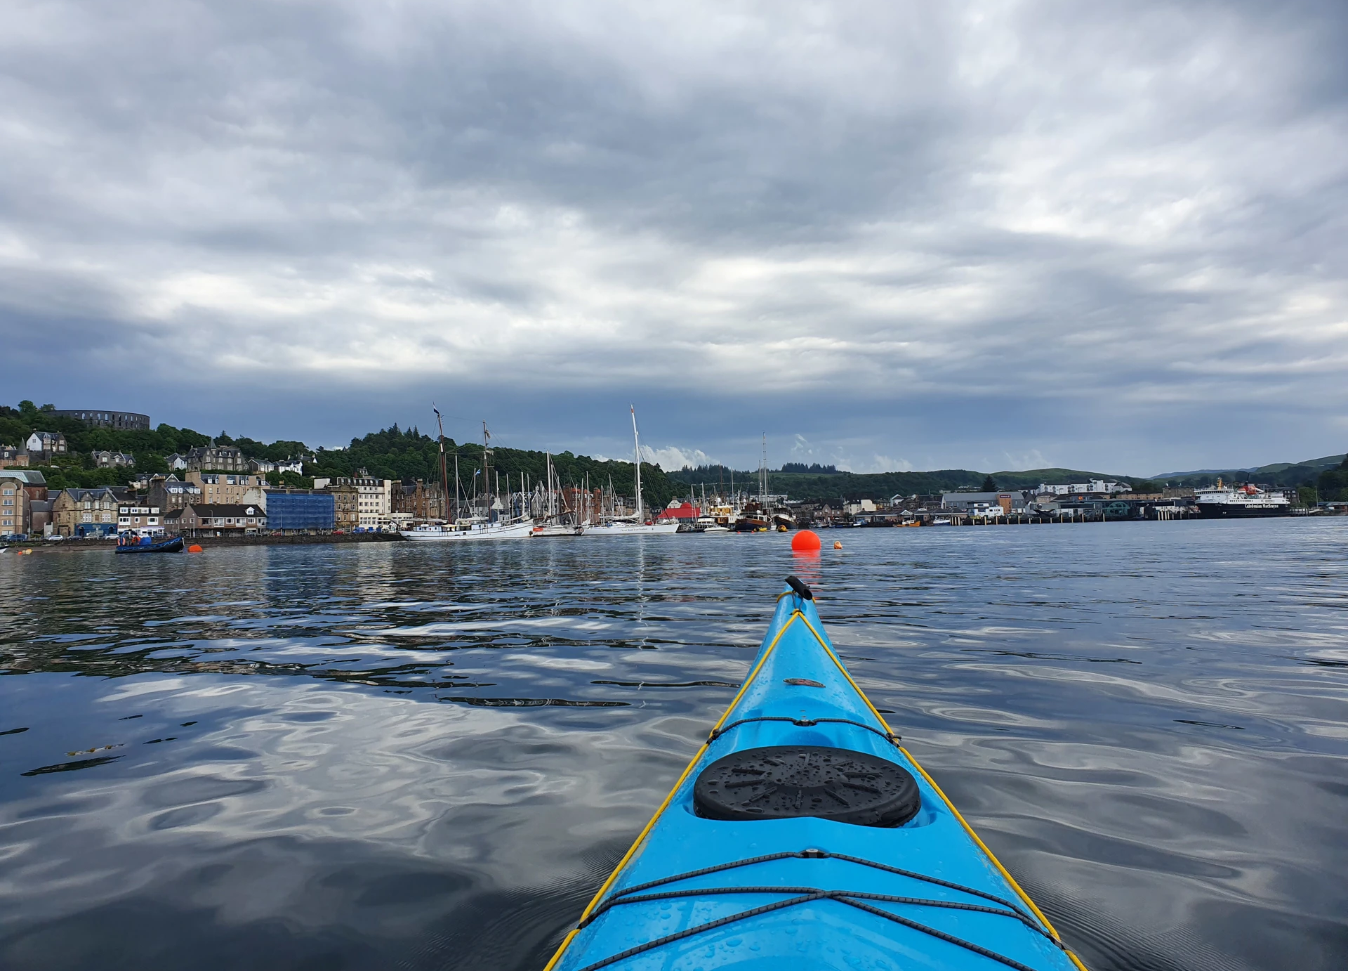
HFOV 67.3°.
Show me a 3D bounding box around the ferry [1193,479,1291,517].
[{"bbox_3d":[316.050,6.710,565.750,90.000,22.600,16.000,0,-3,-36],"label":"ferry"}]

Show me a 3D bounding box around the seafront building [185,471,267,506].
[{"bbox_3d":[-152.900,5.370,347.560,10.860,19.000,24.460,-3,-3,33],"label":"seafront building"}]

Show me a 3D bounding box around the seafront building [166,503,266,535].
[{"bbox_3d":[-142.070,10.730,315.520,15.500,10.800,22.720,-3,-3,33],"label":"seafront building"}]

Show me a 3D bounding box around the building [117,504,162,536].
[{"bbox_3d":[-159.410,10.900,297.840,10.000,9.800,13.680,-3,-3,33],"label":"building"}]

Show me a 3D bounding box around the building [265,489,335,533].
[{"bbox_3d":[-129.400,8.980,341.750,12.040,16.000,26.760,-3,-3,33],"label":"building"}]

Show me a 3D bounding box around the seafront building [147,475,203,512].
[{"bbox_3d":[-161.020,5.970,327.260,10.740,17.400,11.700,-3,-3,33],"label":"seafront building"}]

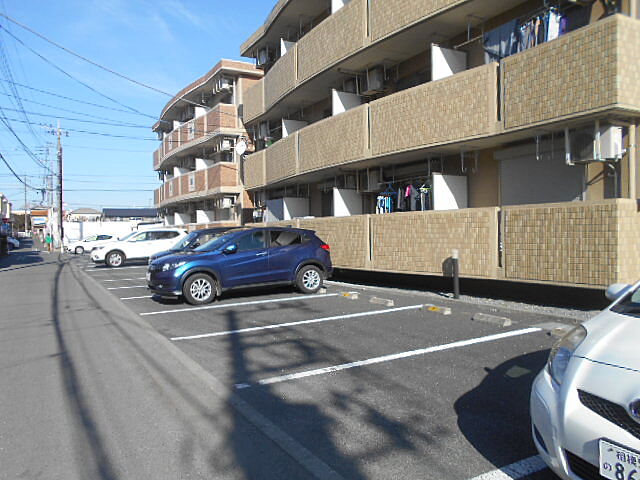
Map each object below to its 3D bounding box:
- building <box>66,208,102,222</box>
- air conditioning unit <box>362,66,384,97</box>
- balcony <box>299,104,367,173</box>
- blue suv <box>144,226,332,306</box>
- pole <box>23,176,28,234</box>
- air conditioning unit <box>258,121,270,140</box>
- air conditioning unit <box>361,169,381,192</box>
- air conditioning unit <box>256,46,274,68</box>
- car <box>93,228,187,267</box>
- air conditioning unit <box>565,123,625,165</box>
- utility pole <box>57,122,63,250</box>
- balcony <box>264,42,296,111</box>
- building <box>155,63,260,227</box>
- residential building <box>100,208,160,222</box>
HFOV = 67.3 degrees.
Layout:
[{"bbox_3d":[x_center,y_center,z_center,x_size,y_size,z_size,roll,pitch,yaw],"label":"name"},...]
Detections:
[{"bbox_3d":[-51.200,-2.900,105.000,7.500,7.600,7.500,-1,1,-20],"label":"building"},{"bbox_3d":[1.402,-4.297,13.201,0.300,0.540,0.760,-1,0,-32],"label":"air conditioning unit"},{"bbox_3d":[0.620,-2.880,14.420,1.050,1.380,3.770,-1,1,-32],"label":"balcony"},{"bbox_3d":[-1.740,0.480,11.200,4.295,1.605,1.770,-1,1,-31],"label":"blue suv"},{"bbox_3d":[-53.800,-6.200,88.000,0.350,11.000,0.350,-1,1,-30],"label":"pole"},{"bbox_3d":[-2.280,-4.520,19.800,0.320,0.650,0.800,-1,1,-28],"label":"air conditioning unit"},{"bbox_3d":[1.376,-1.597,13.251,0.300,0.540,0.760,-1,0,-32],"label":"air conditioning unit"},{"bbox_3d":[-2.089,-7.050,18.600,0.300,0.540,0.760,-1,0,-30],"label":"air conditioning unit"},{"bbox_3d":[-7.940,0.310,21.930,4.640,1.720,1.820,-1,0,-30],"label":"car"},{"bbox_3d":[4.728,-1.606,8.303,0.300,0.540,0.760,-1,0,-30],"label":"air conditioning unit"},{"bbox_3d":[-22.400,-4.600,41.500,0.380,11.500,0.380,-1,1,-30],"label":"utility pole"},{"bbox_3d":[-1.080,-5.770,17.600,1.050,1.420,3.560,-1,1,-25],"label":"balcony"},{"bbox_3d":[-4.826,-3.598,30.100,9.200,9.300,14.400,-1,0,-30],"label":"building"},{"bbox_3d":[-39.500,-2.900,101.000,13.000,7.300,8.000,-1,1,-20],"label":"residential building"}]

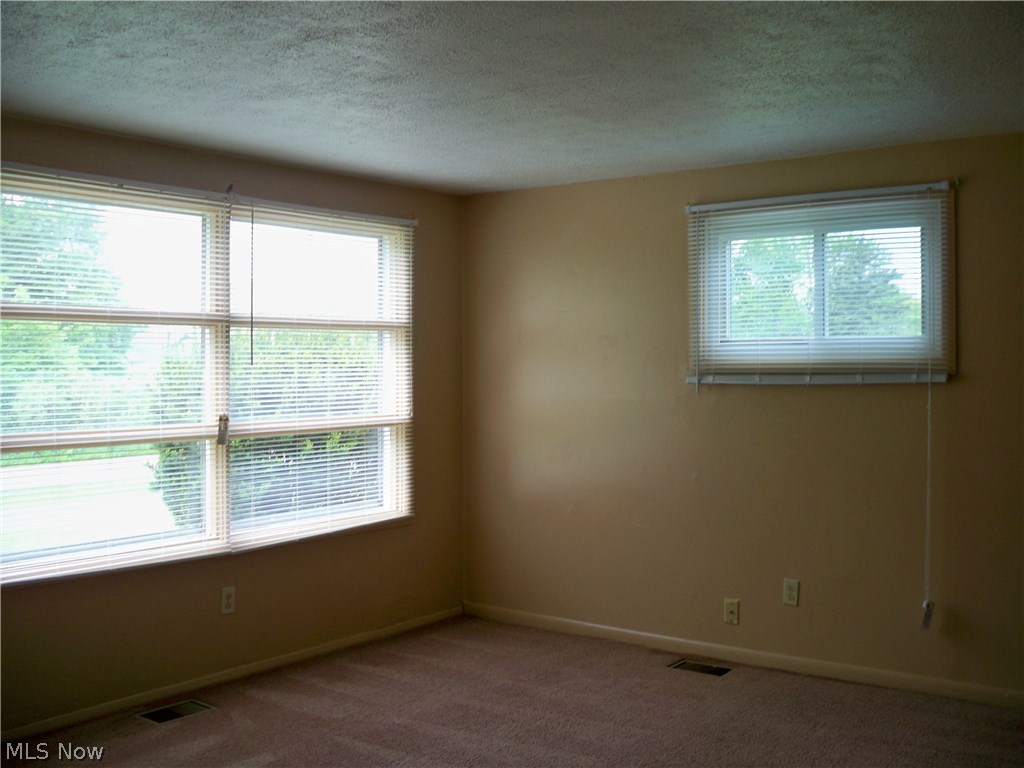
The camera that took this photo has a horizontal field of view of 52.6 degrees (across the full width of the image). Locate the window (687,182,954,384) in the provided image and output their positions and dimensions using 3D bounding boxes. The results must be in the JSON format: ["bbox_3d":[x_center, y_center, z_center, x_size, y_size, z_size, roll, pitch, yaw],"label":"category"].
[{"bbox_3d":[1.386,-0.437,4.790,1.240,0.880,0.100,1,2,35],"label":"window"}]

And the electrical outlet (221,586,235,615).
[{"bbox_3d":[-1.283,0.980,4.690,0.010,0.118,0.072,1,2,38],"label":"electrical outlet"}]

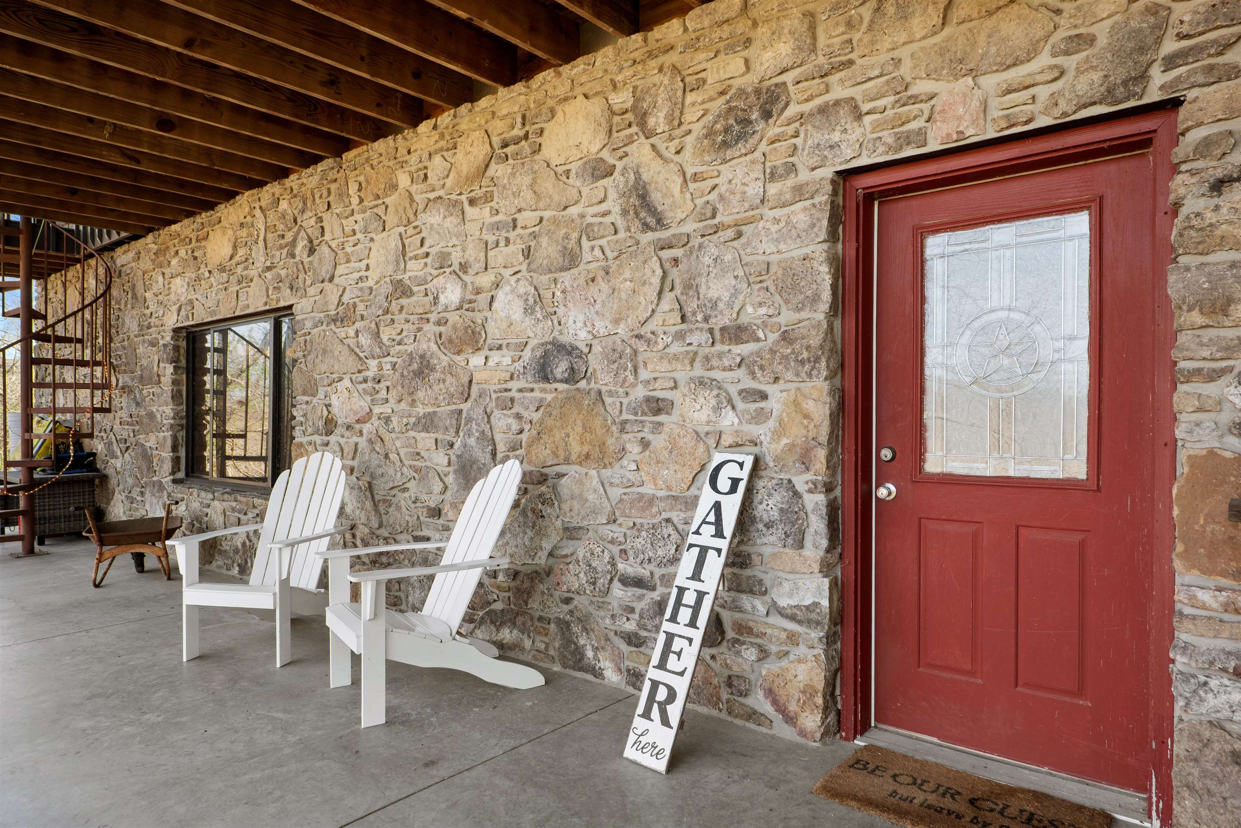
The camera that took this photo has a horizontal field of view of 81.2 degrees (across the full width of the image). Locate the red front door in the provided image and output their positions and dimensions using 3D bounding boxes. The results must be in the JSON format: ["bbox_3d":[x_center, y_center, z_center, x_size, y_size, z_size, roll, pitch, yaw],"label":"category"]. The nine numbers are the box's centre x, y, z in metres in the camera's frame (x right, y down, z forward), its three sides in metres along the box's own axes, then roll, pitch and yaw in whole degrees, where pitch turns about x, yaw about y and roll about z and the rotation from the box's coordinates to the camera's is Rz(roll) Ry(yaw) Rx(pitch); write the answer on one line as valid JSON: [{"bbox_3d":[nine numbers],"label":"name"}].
[{"bbox_3d":[1.337,0.190,2.564,0.905,2.030,0.050,0,0,38],"label":"red front door"}]

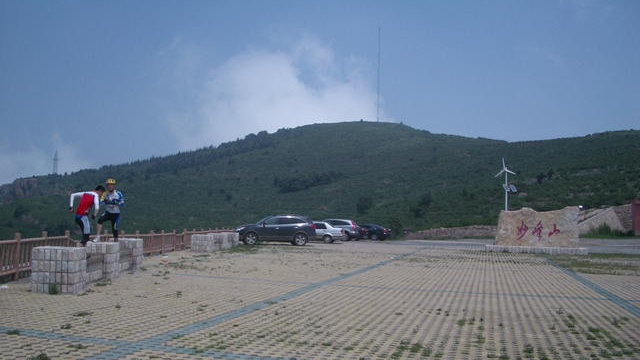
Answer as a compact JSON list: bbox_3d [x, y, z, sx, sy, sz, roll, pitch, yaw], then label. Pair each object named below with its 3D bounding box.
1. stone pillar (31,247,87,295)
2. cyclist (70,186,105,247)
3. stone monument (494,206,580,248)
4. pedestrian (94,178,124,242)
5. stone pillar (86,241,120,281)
[{"bbox_3d":[-4.968,1.726,12.421,0.800,0.830,0.780,1,-4,-3],"label":"stone pillar"},{"bbox_3d":[-4.922,0.805,13.700,0.620,1.380,0.600,5,-5,-41],"label":"cyclist"},{"bbox_3d":[12.147,2.604,36.136,4.370,2.220,0.900,0,-4,24],"label":"stone monument"},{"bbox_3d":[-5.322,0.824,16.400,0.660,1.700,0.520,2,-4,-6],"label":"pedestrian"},{"bbox_3d":[-5.247,1.919,15.366,0.680,0.830,0.780,1,-4,-3],"label":"stone pillar"}]

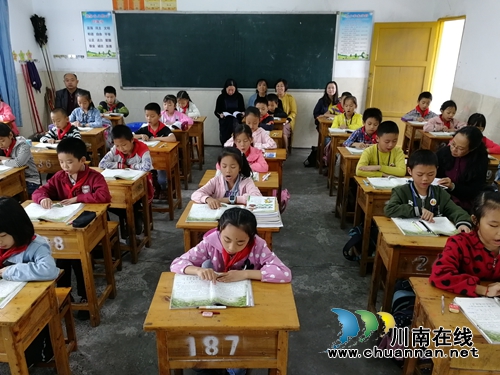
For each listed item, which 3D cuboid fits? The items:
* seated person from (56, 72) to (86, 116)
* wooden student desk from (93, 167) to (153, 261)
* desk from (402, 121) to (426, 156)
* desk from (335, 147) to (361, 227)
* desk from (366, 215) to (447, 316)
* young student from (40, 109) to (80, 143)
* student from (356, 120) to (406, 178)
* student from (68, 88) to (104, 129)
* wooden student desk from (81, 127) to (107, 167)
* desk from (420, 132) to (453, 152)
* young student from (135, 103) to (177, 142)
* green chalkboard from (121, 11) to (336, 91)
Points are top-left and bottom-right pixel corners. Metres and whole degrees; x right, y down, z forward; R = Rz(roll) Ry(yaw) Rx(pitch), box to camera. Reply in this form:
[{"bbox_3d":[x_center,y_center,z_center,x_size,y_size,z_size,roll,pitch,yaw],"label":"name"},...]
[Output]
[{"bbox_3d":[-2.632,-1.001,5.841,0.560,1.330,0.780,0,21,0],"label":"seated person"},{"bbox_3d":[-1.203,0.242,3.369,0.618,0.763,0.381,3,22,6],"label":"wooden student desk"},{"bbox_3d":[2.412,-0.509,5.330,0.600,0.753,0.380,1,21,4],"label":"desk"},{"bbox_3d":[1.184,0.017,3.911,0.600,0.736,0.370,1,21,2],"label":"desk"},{"bbox_3d":[1.054,0.597,2.370,0.600,0.736,0.370,1,21,2],"label":"desk"},{"bbox_3d":[-1.987,-0.333,4.365,0.457,1.086,0.589,1,21,3],"label":"young student"},{"bbox_3d":[1.086,0.013,3.380,0.447,1.182,0.579,1,21,3],"label":"student"},{"bbox_3d":[-2.131,-0.633,5.062,0.500,1.190,0.640,1,21,3],"label":"student"},{"bbox_3d":[-2.049,-0.339,4.824,0.600,0.736,0.370,1,21,2],"label":"wooden student desk"},{"bbox_3d":[2.357,-0.279,4.711,0.600,0.736,0.370,1,21,2],"label":"desk"},{"bbox_3d":[-1.008,-0.353,4.313,0.470,1.130,0.580,1,21,2],"label":"young student"},{"bbox_3d":[-0.397,-2.190,6.326,3.571,1.203,0.060,1,21,2],"label":"green chalkboard"}]

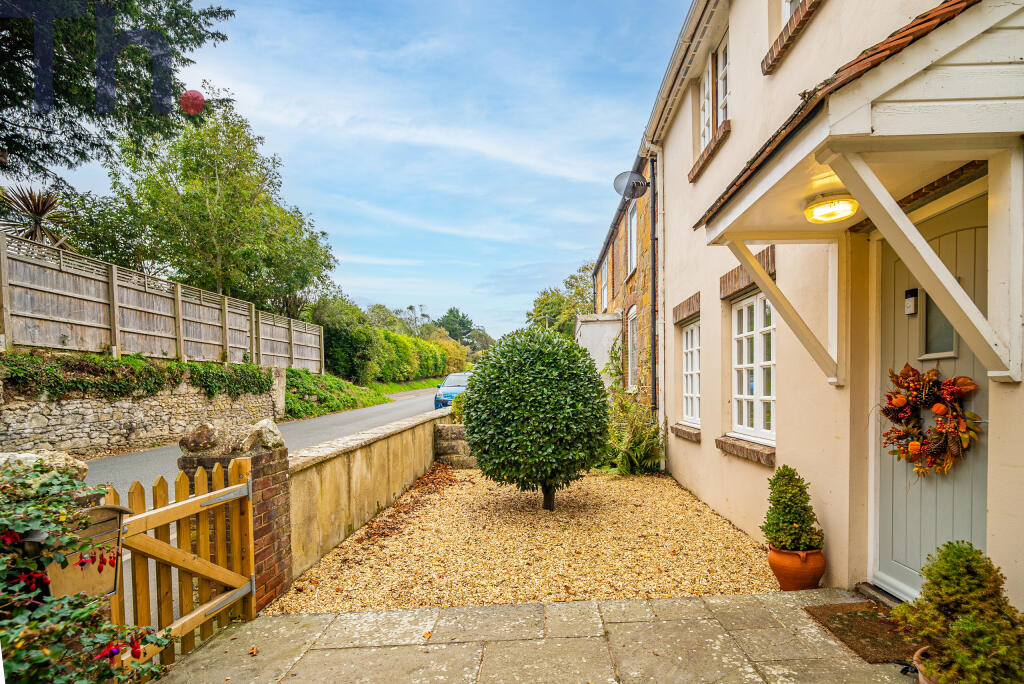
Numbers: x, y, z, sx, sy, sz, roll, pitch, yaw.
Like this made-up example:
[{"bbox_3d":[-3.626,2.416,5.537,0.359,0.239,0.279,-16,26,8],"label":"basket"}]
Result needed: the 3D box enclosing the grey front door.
[{"bbox_3d":[2.238,0.359,2.420,0.070,2.060,0.800,0,-3,5],"label":"grey front door"}]

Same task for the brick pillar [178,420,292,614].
[{"bbox_3d":[-1.850,1.151,3.091,0.460,1.180,0.440,0,-3,-5],"label":"brick pillar"}]

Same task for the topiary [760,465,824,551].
[{"bbox_3d":[1.854,1.087,3.009,0.370,0.550,0.370,0,-3,5],"label":"topiary"}]

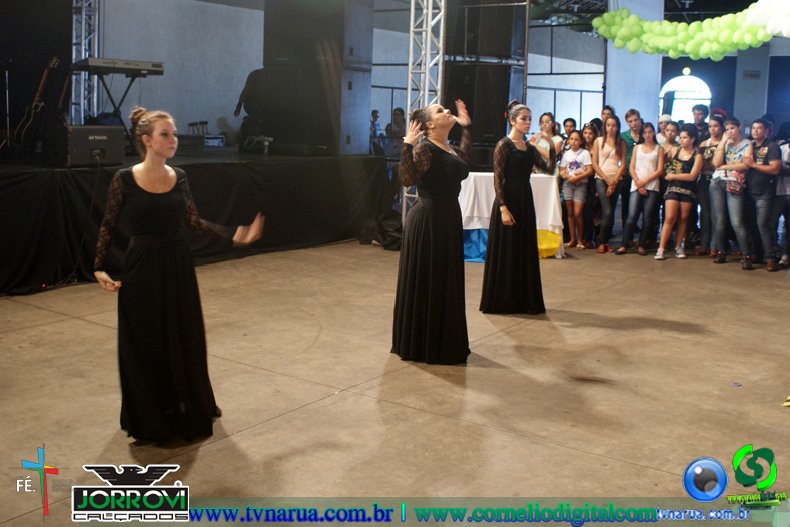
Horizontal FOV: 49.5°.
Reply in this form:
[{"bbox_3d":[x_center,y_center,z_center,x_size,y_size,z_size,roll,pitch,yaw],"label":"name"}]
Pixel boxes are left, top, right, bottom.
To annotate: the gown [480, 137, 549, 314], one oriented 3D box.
[{"bbox_3d":[0.998,-0.315,7.061,0.600,1.435,0.520,-1,11,-14],"label":"gown"}]

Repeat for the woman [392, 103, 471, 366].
[{"bbox_3d":[0.275,-0.197,5.655,0.520,1.670,0.540,11,13,43],"label":"woman"}]

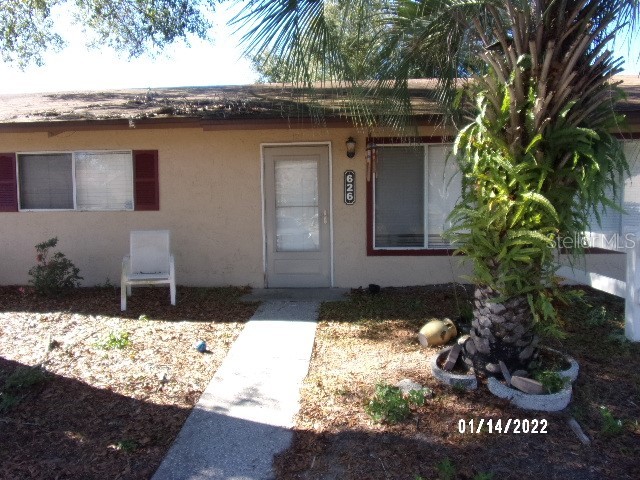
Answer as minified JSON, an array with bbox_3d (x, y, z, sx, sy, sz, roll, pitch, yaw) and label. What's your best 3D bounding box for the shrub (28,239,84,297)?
[{"bbox_3d":[-3.827,0.398,6.420,0.680,0.800,0.580,-1,4,3],"label":"shrub"}]

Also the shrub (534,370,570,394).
[{"bbox_3d":[2.052,1.277,3.950,0.290,0.220,0.270,-1,4,3],"label":"shrub"}]

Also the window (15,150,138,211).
[{"bbox_3d":[-3.632,-0.875,6.611,1.780,0.895,0.100,-1,4,3],"label":"window"}]

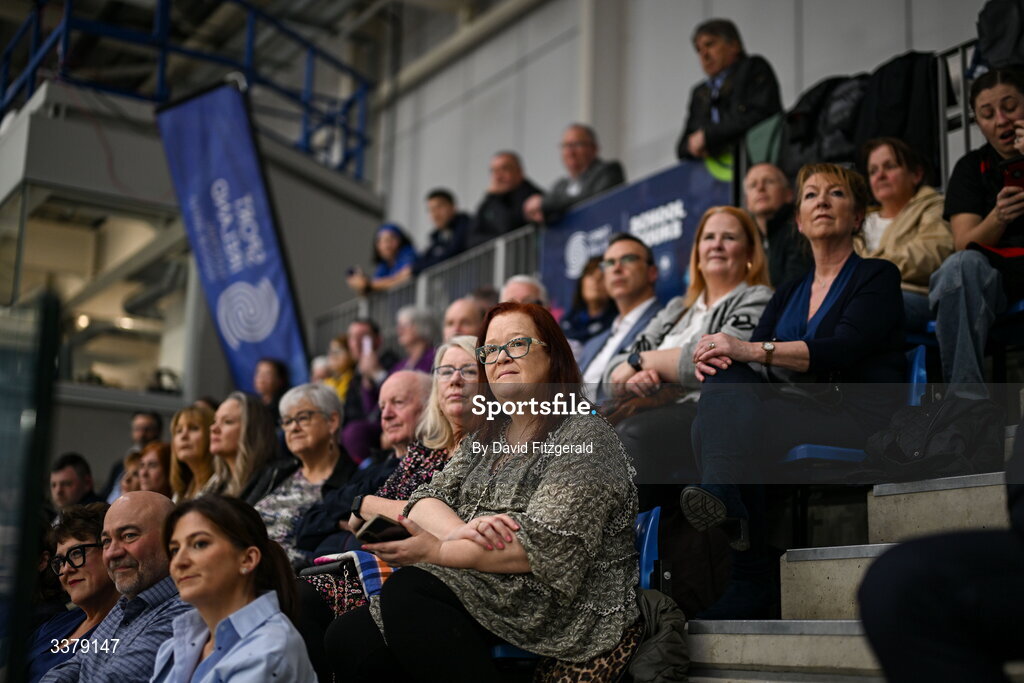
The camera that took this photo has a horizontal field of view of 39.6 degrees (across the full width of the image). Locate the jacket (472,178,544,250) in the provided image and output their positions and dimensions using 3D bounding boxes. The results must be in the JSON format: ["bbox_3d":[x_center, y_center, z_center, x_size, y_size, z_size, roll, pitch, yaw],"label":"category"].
[{"bbox_3d":[-0.041,-0.607,8.242,0.380,0.700,0.520,10,-15,-35],"label":"jacket"}]

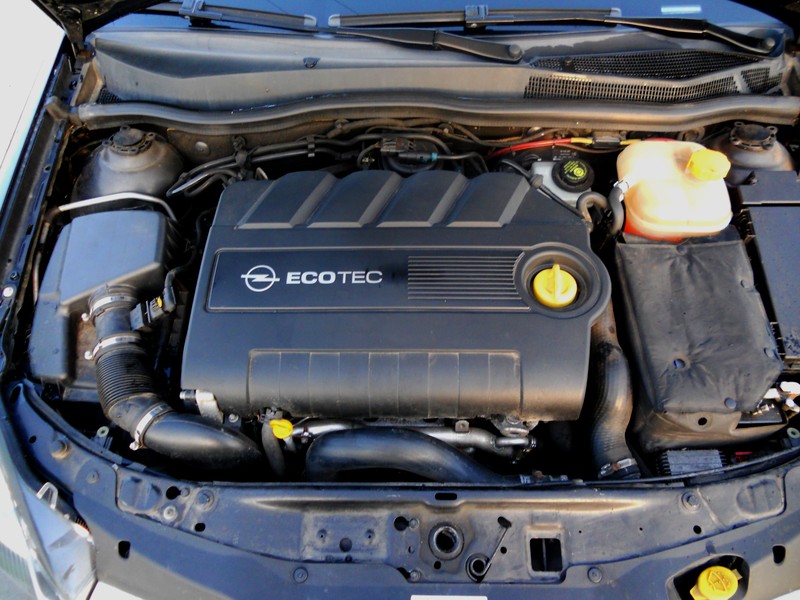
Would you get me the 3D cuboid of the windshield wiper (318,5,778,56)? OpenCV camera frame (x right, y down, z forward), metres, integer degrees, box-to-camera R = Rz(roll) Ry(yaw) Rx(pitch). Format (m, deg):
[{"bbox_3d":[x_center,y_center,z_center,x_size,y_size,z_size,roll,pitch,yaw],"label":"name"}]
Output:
[{"bbox_3d":[0.278,-0.500,1.147,0.835,0.050,0.075,2,80,0],"label":"windshield wiper"}]

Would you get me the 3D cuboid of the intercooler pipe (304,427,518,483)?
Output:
[{"bbox_3d":[0.020,0.228,0.913,0.315,0.100,0.100,0,52,0],"label":"intercooler pipe"}]

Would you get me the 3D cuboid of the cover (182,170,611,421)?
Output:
[{"bbox_3d":[-0.006,-0.025,0.980,0.585,0.125,0.390,0,59,0],"label":"cover"}]

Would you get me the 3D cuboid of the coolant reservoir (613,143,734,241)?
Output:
[{"bbox_3d":[0.460,-0.178,1.072,0.180,0.160,0.145,0,52,0],"label":"coolant reservoir"}]

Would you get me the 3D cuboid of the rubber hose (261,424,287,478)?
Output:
[{"bbox_3d":[-0.187,0.229,0.951,0.030,0.140,0.034,0,38,0],"label":"rubber hose"}]

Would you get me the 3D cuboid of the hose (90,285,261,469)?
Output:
[{"bbox_3d":[-0.340,0.118,0.955,0.260,0.180,0.250,0,52,0],"label":"hose"}]

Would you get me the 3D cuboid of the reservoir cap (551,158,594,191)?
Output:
[{"bbox_3d":[0.289,-0.206,1.040,0.069,0.032,0.069,0,52,0],"label":"reservoir cap"}]

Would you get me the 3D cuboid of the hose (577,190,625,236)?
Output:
[{"bbox_3d":[0.328,-0.141,1.020,0.078,0.075,0.060,0,52,0],"label":"hose"}]

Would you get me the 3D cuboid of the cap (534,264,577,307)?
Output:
[{"bbox_3d":[0.224,-0.017,0.900,0.064,0.036,0.064,0,59,0],"label":"cap"}]

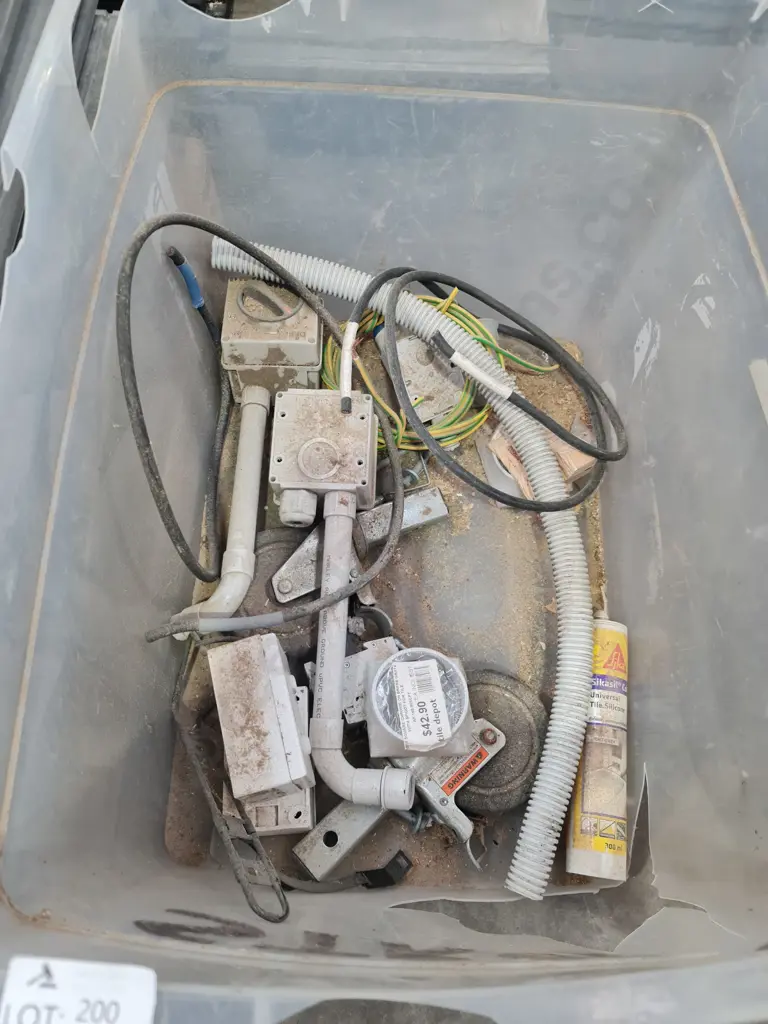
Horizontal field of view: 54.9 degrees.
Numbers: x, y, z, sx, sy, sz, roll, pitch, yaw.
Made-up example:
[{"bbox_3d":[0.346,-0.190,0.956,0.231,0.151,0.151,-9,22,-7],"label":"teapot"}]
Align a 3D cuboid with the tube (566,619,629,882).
[{"bbox_3d":[0.197,0.211,0.678,0.050,0.050,0.224,15,67,-16],"label":"tube"}]

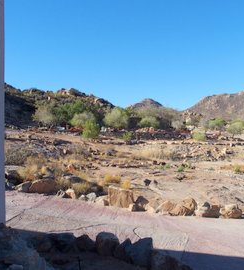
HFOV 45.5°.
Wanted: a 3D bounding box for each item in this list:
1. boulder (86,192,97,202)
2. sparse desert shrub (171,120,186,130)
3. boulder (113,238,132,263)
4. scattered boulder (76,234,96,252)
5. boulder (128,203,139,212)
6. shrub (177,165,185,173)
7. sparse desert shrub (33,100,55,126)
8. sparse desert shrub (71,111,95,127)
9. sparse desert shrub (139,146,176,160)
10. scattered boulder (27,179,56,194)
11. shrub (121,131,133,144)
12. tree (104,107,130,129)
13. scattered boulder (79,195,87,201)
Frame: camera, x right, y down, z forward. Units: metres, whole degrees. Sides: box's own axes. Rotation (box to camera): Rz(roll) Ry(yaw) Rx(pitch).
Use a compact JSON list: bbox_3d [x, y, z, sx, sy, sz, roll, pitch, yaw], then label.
[{"bbox_3d":[-0.746,1.535,7.183,0.259,0.227,0.220,0,1,-6],"label":"boulder"},{"bbox_3d":[12.418,-2.088,64.000,3.516,2.198,3.165,0,2,0],"label":"sparse desert shrub"},{"bbox_3d":[0.013,1.530,3.850,0.251,0.301,0.226,0,1,0],"label":"boulder"},{"bbox_3d":[-0.461,1.408,3.780,0.260,0.200,0.230,0,1,-3],"label":"scattered boulder"},{"bbox_3d":[0.219,1.450,5.800,0.180,0.170,0.160,0,1,1],"label":"boulder"},{"bbox_3d":[2.442,1.398,12.155,0.334,0.324,0.317,0,1,11],"label":"shrub"},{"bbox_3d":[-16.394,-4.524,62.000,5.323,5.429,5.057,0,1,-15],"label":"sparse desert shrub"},{"bbox_3d":[-8.197,-3.300,62.000,5.500,4.100,5.000,0,1,-4],"label":"sparse desert shrub"},{"bbox_3d":[2.475,1.290,20.300,2.649,0.976,1.589,0,2,0],"label":"sparse desert shrub"},{"bbox_3d":[-2.230,1.454,8.219,0.790,0.411,0.553,0,1,-15],"label":"scattered boulder"},{"bbox_3d":[0.556,0.309,36.000,1.484,1.731,1.484,0,2,0],"label":"shrub"},{"bbox_3d":[-1.004,-3.906,65.000,5.800,4.900,5.400,0,1,0],"label":"tree"},{"bbox_3d":[-1.234,1.969,9.100,0.242,0.180,0.225,1,2,20],"label":"scattered boulder"}]

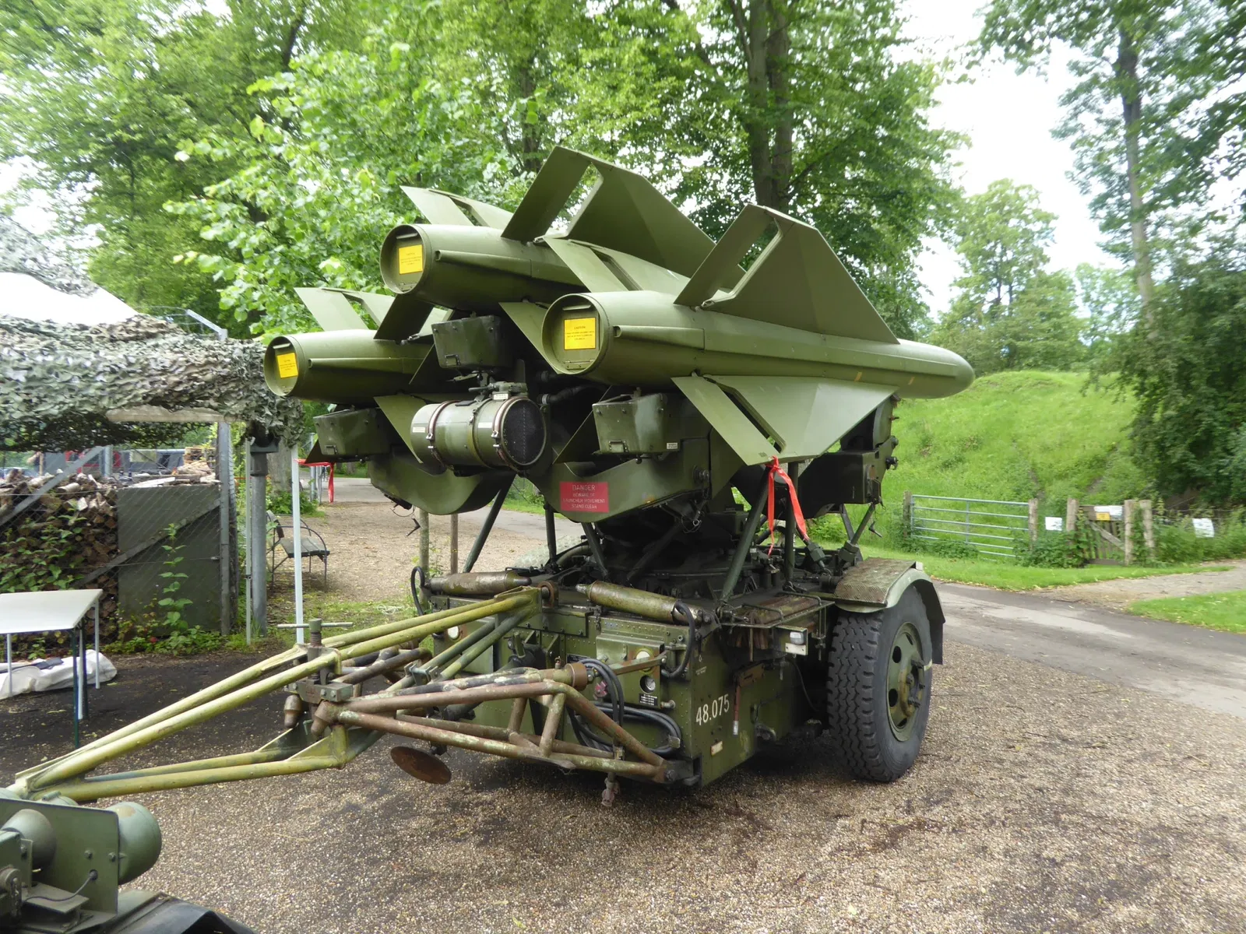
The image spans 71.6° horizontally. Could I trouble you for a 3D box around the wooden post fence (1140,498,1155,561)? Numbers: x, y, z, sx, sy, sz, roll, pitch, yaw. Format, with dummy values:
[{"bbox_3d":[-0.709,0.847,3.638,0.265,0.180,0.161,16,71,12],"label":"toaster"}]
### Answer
[{"bbox_3d":[9.231,1.139,15.200,0.155,1.130,0.155,-1,-1,17],"label":"wooden post fence"}]

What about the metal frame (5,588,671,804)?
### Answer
[{"bbox_3d":[-0.949,0.956,2.983,1.400,0.740,2.120,-1,-1,36],"label":"metal frame"}]

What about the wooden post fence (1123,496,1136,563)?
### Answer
[{"bbox_3d":[8.847,1.149,15.100,0.160,1.160,0.160,-1,-1,17],"label":"wooden post fence"}]

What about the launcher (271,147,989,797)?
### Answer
[{"bbox_3d":[0.670,0.142,5.253,2.519,2.778,5.114,-1,-1,36],"label":"launcher"}]

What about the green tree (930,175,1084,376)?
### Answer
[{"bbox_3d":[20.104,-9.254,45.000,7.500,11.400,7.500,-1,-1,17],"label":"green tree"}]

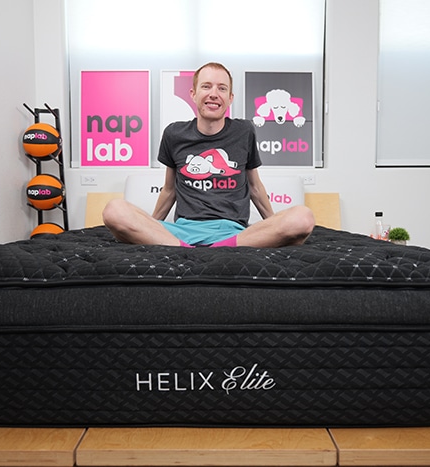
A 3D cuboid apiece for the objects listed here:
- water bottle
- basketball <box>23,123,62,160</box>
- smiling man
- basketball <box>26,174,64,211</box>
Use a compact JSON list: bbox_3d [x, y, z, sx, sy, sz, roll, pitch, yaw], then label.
[{"bbox_3d":[1.125,-0.037,3.190,0.060,0.220,0.060,0,4,0],"label":"water bottle"},{"bbox_3d":[-1.153,-0.615,3.120,0.240,0.240,0.240,0,4,0],"label":"basketball"},{"bbox_3d":[-0.030,-0.335,1.960,0.850,0.820,0.720,0,4,0],"label":"smiling man"},{"bbox_3d":[-1.127,-0.273,3.110,0.240,0.240,0.240,0,4,0],"label":"basketball"}]

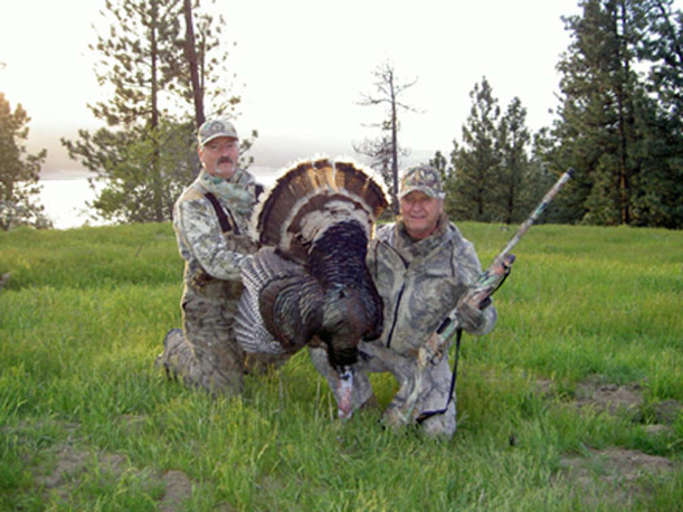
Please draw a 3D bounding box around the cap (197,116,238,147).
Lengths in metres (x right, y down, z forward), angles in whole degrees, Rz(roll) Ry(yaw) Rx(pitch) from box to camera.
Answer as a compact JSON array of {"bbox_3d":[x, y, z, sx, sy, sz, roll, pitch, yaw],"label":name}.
[{"bbox_3d":[-0.540,-0.542,3.380,0.175,0.130,0.250,-3,7,-24],"label":"cap"}]

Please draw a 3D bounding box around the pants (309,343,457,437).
[{"bbox_3d":[0.179,0.484,3.200,0.550,0.440,0.580,2,7,18],"label":"pants"}]

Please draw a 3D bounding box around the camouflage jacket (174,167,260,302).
[{"bbox_3d":[-0.502,-0.100,3.420,0.480,0.570,0.400,-5,8,-36],"label":"camouflage jacket"}]

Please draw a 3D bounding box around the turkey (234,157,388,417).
[{"bbox_3d":[-0.123,0.113,3.060,0.580,0.970,0.500,-1,7,-8],"label":"turkey"}]

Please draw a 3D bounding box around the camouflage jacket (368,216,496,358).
[{"bbox_3d":[0.352,0.117,3.150,0.540,0.570,0.400,2,7,15],"label":"camouflage jacket"}]

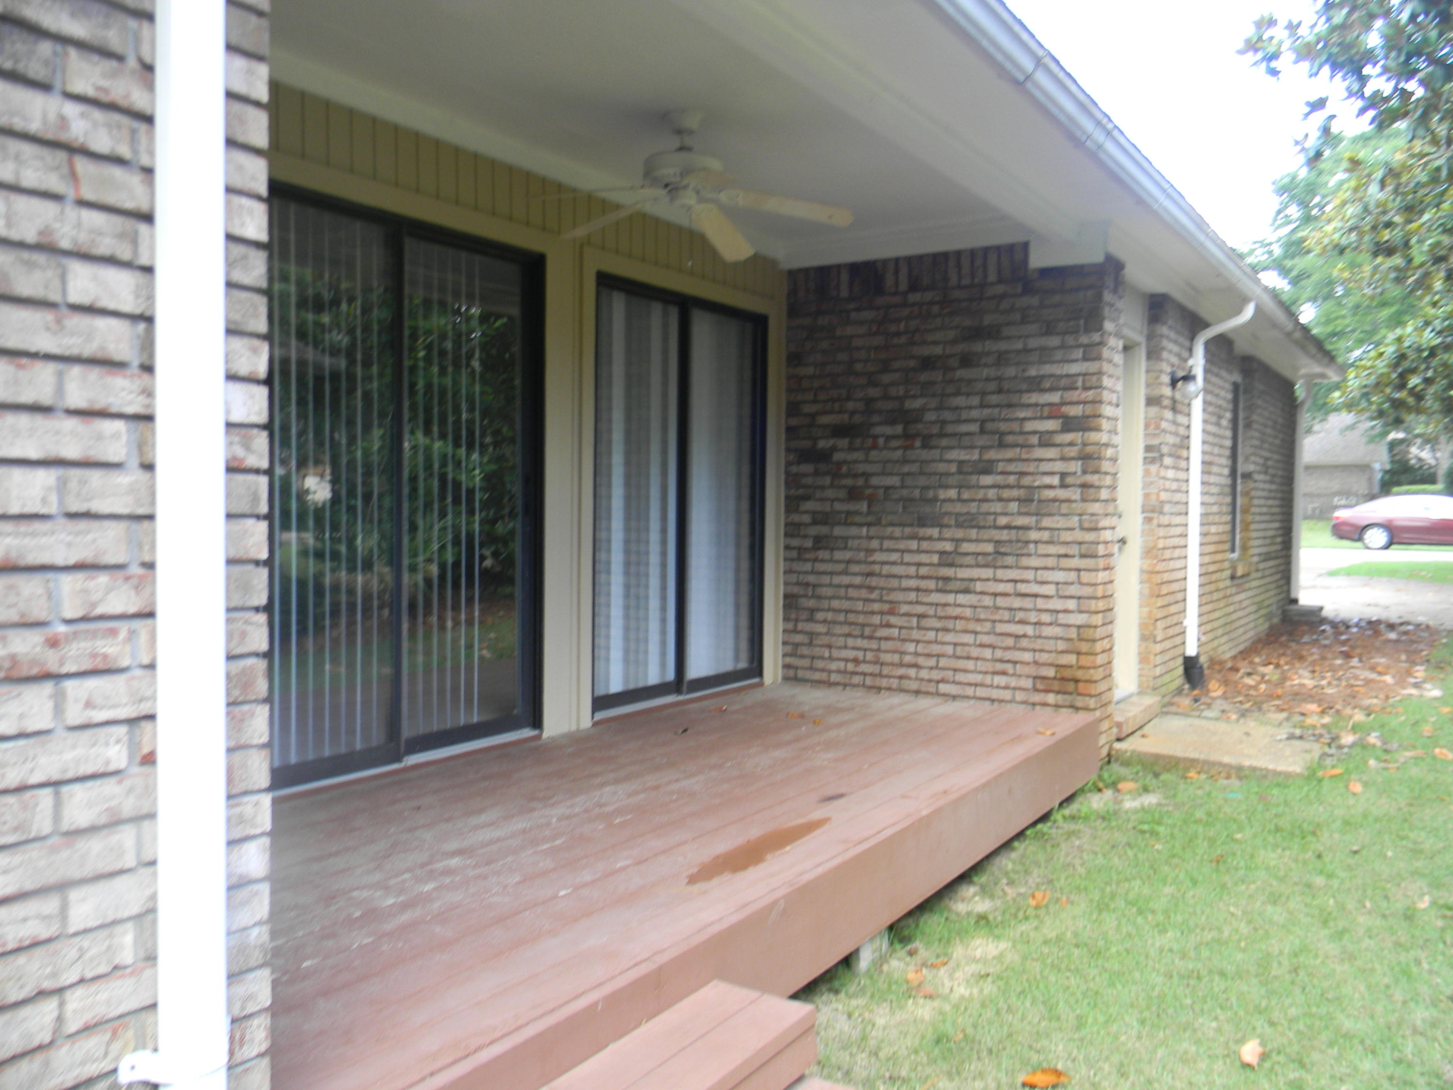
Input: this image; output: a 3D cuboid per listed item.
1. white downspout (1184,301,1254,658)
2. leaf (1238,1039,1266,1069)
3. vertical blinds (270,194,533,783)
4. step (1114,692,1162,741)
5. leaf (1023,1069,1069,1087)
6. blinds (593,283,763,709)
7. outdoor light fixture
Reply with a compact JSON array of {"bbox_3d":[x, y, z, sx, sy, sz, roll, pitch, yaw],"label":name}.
[{"bbox_3d":[3.126,-0.312,7.465,0.375,2.440,0.110,2,2,32],"label":"white downspout"},{"bbox_3d":[1.352,1.310,3.024,0.075,0.045,0.090,1,2,24],"label":"leaf"},{"bbox_3d":[-1.177,-0.181,4.292,0.098,1.986,1.505,2,2,32],"label":"vertical blinds"},{"bbox_3d":[2.223,0.948,6.514,0.177,0.103,0.970,2,2,32],"label":"step"},{"bbox_3d":[0.789,1.318,2.906,0.122,0.025,0.065,1,2,11],"label":"leaf"},{"bbox_3d":[-0.197,-0.221,5.869,0.098,1.986,1.502,2,2,32],"label":"blinds"},{"bbox_3d":[2.732,-0.943,6.993,0.180,0.187,0.140,2,2,32],"label":"outdoor light fixture"}]

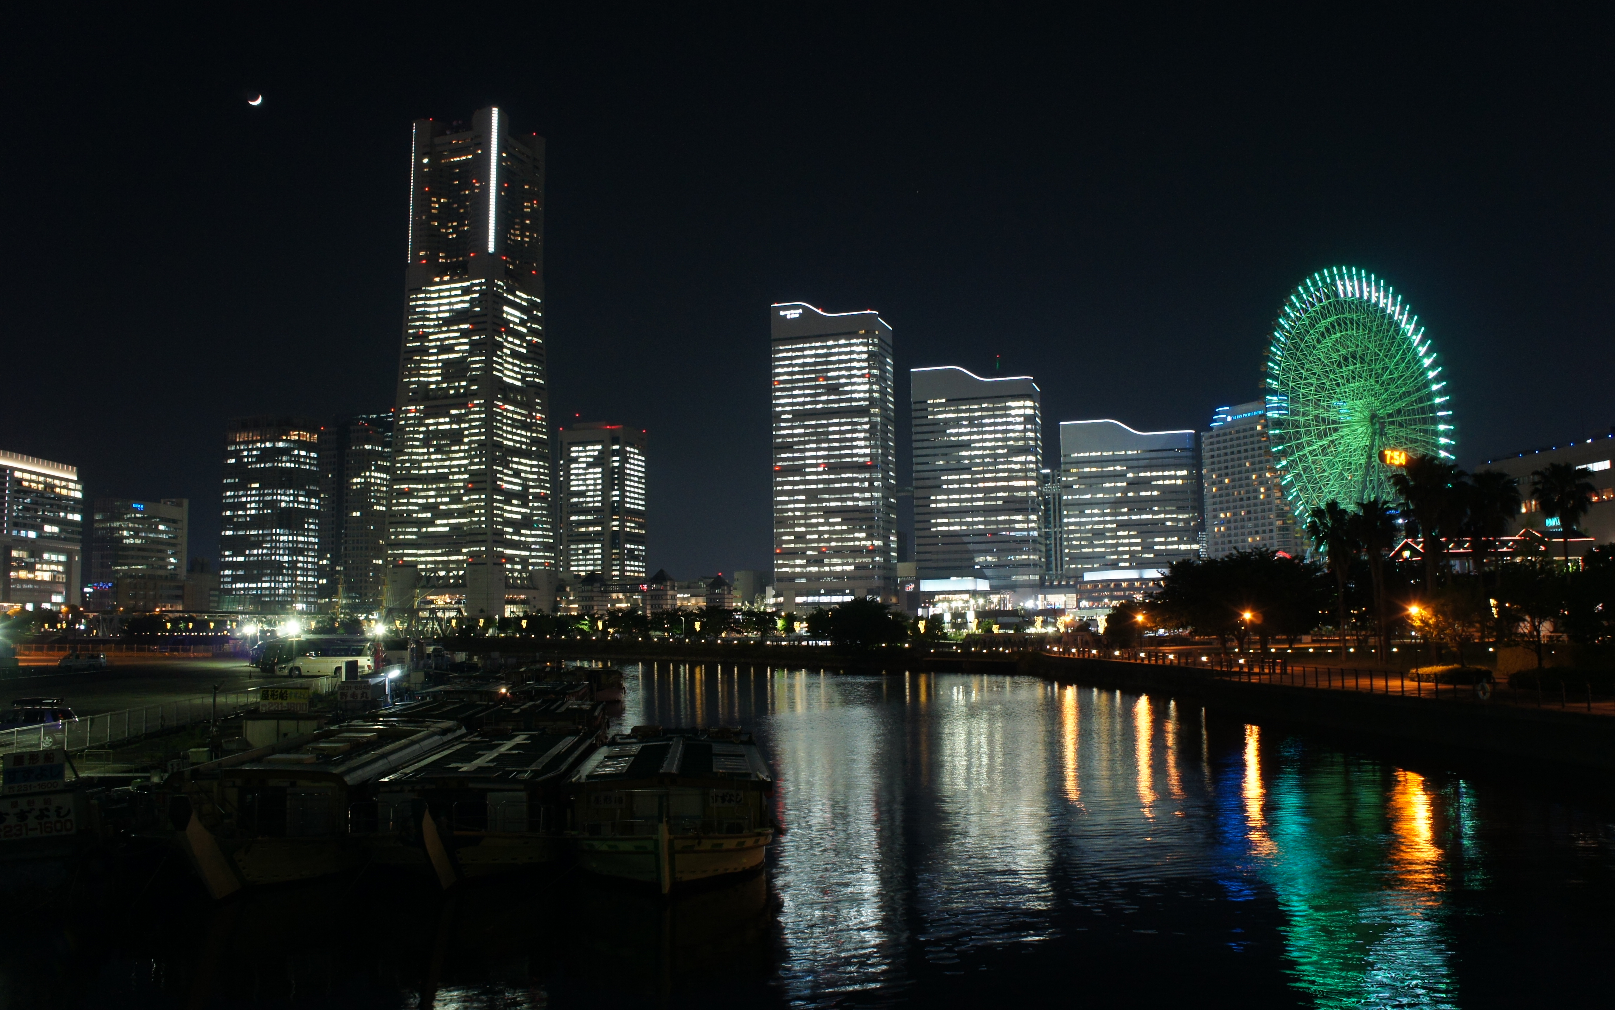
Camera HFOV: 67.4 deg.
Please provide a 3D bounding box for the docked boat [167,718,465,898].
[{"bbox_3d":[-14.980,9.000,37.190,5.000,3.000,18.500,0,-5,-5],"label":"docked boat"}]

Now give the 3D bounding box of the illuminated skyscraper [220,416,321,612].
[{"bbox_3d":[-354.730,10.630,802.050,47.270,132.000,37.700,-2,-5,16],"label":"illuminated skyscraper"}]

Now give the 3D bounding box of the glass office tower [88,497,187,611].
[{"bbox_3d":[-339.370,30.120,614.610,20.000,61.000,45.900,-2,-5,12],"label":"glass office tower"}]

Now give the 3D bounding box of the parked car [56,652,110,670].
[{"bbox_3d":[-67.700,14.770,113.090,1.680,1.700,4.200,-4,-6,30],"label":"parked car"}]

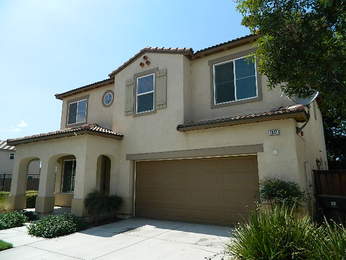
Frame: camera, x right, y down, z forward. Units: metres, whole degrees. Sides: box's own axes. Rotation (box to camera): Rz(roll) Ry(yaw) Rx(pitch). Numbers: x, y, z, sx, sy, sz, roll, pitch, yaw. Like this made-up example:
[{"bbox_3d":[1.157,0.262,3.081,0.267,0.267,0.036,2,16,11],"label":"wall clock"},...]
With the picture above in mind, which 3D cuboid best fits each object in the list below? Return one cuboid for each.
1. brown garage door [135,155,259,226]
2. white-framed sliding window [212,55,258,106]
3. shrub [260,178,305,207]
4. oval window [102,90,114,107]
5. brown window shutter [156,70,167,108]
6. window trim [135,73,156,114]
[{"bbox_3d":[0.556,2.118,8.861,4.850,2.160,0.080,-6,-11,31],"label":"brown garage door"},{"bbox_3d":[2.193,-1.761,8.911,1.620,1.620,0.100,-6,-11,31],"label":"white-framed sliding window"},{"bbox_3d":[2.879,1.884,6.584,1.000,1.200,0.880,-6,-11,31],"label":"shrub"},{"bbox_3d":[-3.169,-1.545,12.189,0.800,0.820,0.100,-6,-11,31],"label":"oval window"},{"bbox_3d":[-0.461,-1.598,9.719,0.500,1.580,0.050,-6,-11,31],"label":"brown window shutter"},{"bbox_3d":[-1.106,-1.490,10.136,1.020,1.620,0.100,-6,-11,31],"label":"window trim"}]

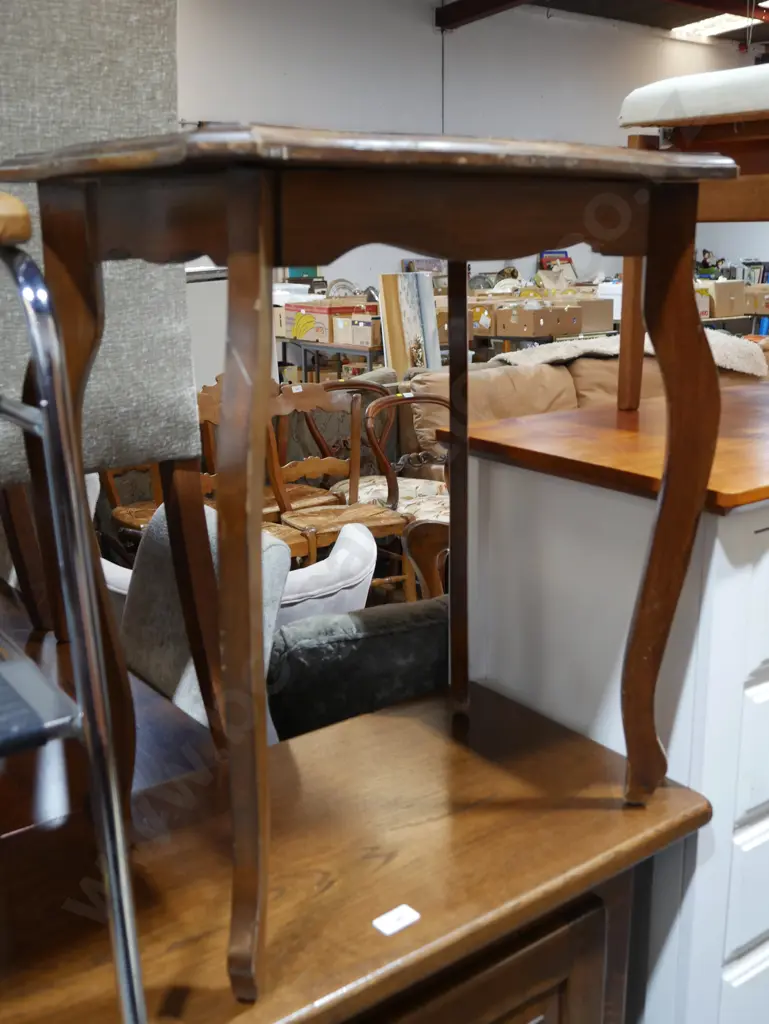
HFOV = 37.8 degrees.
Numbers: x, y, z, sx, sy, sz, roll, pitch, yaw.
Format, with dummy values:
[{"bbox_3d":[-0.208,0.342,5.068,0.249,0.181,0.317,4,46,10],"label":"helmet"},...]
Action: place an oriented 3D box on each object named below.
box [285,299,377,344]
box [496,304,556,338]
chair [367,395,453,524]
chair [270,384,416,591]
[{"bbox_3d":[-0.382,-1.373,8.120,0.441,0.245,0.521,-12,19,-38],"label":"box"},{"bbox_3d":[1.213,-1.499,8.802,0.520,0.210,0.390,-11,17,-36],"label":"box"},{"bbox_3d":[0.255,0.013,4.484,0.470,0.870,0.520,-10,17,-31],"label":"chair"},{"bbox_3d":[-0.190,-0.010,4.449,0.455,0.920,0.460,-8,15,-27],"label":"chair"}]

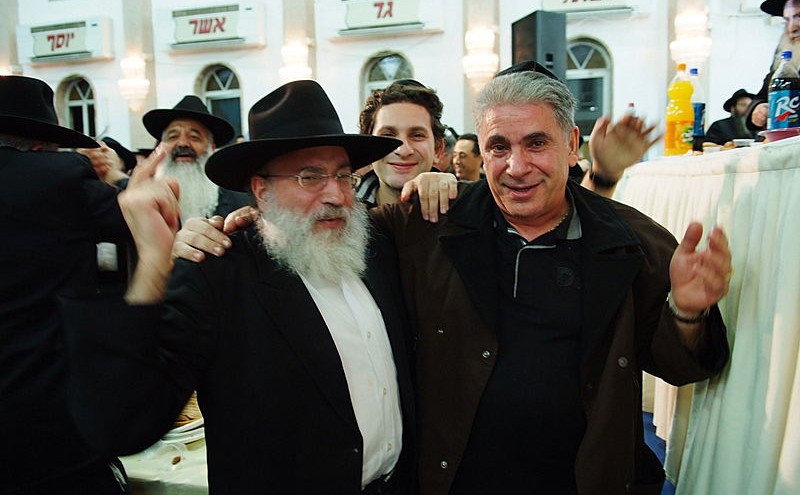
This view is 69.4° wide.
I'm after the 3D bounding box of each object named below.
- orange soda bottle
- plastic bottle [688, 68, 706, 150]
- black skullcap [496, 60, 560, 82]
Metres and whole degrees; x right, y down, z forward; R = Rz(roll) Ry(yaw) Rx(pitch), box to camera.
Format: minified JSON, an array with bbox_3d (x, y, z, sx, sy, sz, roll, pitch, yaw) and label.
[{"bbox_3d":[0.969,-0.469,1.996,0.090,0.320,0.090,-3,6,-20],"label":"orange soda bottle"},{"bbox_3d":[1.110,-0.506,2.186,0.085,0.330,0.085,-6,8,-43],"label":"plastic bottle"},{"bbox_3d":[0.251,-0.323,1.085,0.155,0.060,0.155,-3,-9,12],"label":"black skullcap"}]

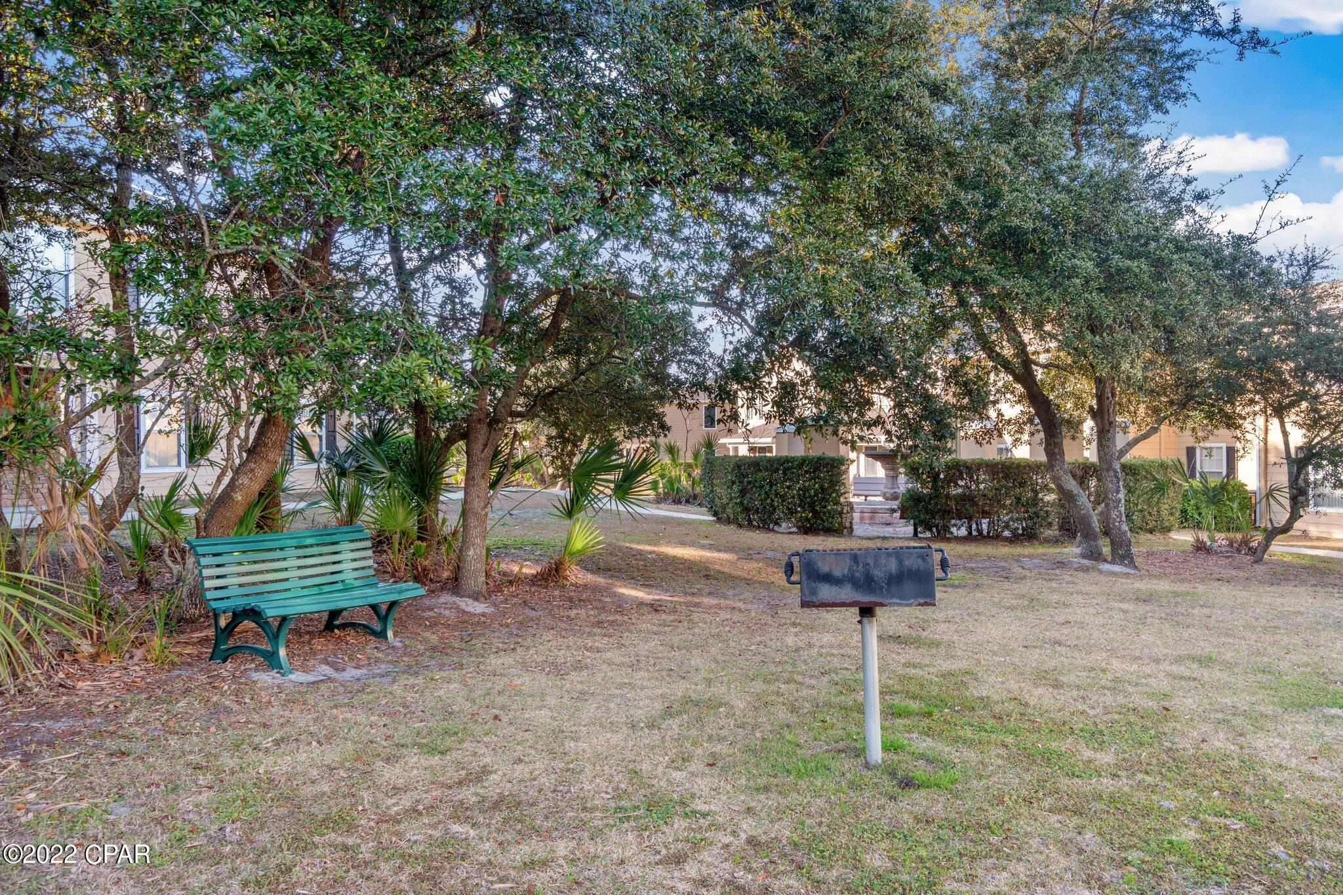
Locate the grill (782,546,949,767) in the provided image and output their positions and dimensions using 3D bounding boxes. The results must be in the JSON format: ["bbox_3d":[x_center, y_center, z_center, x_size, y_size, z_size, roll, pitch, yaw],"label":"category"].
[{"bbox_3d":[0.790,0.835,4.060,0.650,0.880,0.370,0,0,11],"label":"grill"}]

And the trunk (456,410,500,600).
[{"bbox_3d":[-1.680,0.480,8.750,0.370,1.630,0.330,0,0,0],"label":"trunk"}]

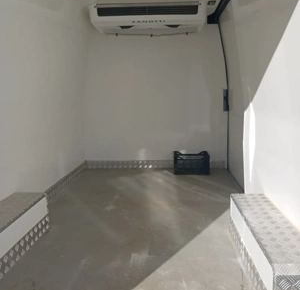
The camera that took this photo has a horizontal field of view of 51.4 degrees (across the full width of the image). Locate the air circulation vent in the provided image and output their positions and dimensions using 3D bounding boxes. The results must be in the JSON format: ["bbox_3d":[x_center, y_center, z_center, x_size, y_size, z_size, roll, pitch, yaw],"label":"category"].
[{"bbox_3d":[-0.024,-1.312,3.058,0.991,0.115,0.050,1,10,3],"label":"air circulation vent"}]

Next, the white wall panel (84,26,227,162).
[{"bbox_3d":[0.056,-0.603,3.652,1.717,1.645,0.050,1,10,3],"label":"white wall panel"}]

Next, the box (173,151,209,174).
[{"bbox_3d":[0.487,0.207,3.655,0.397,0.216,0.290,1,10,3],"label":"box"}]

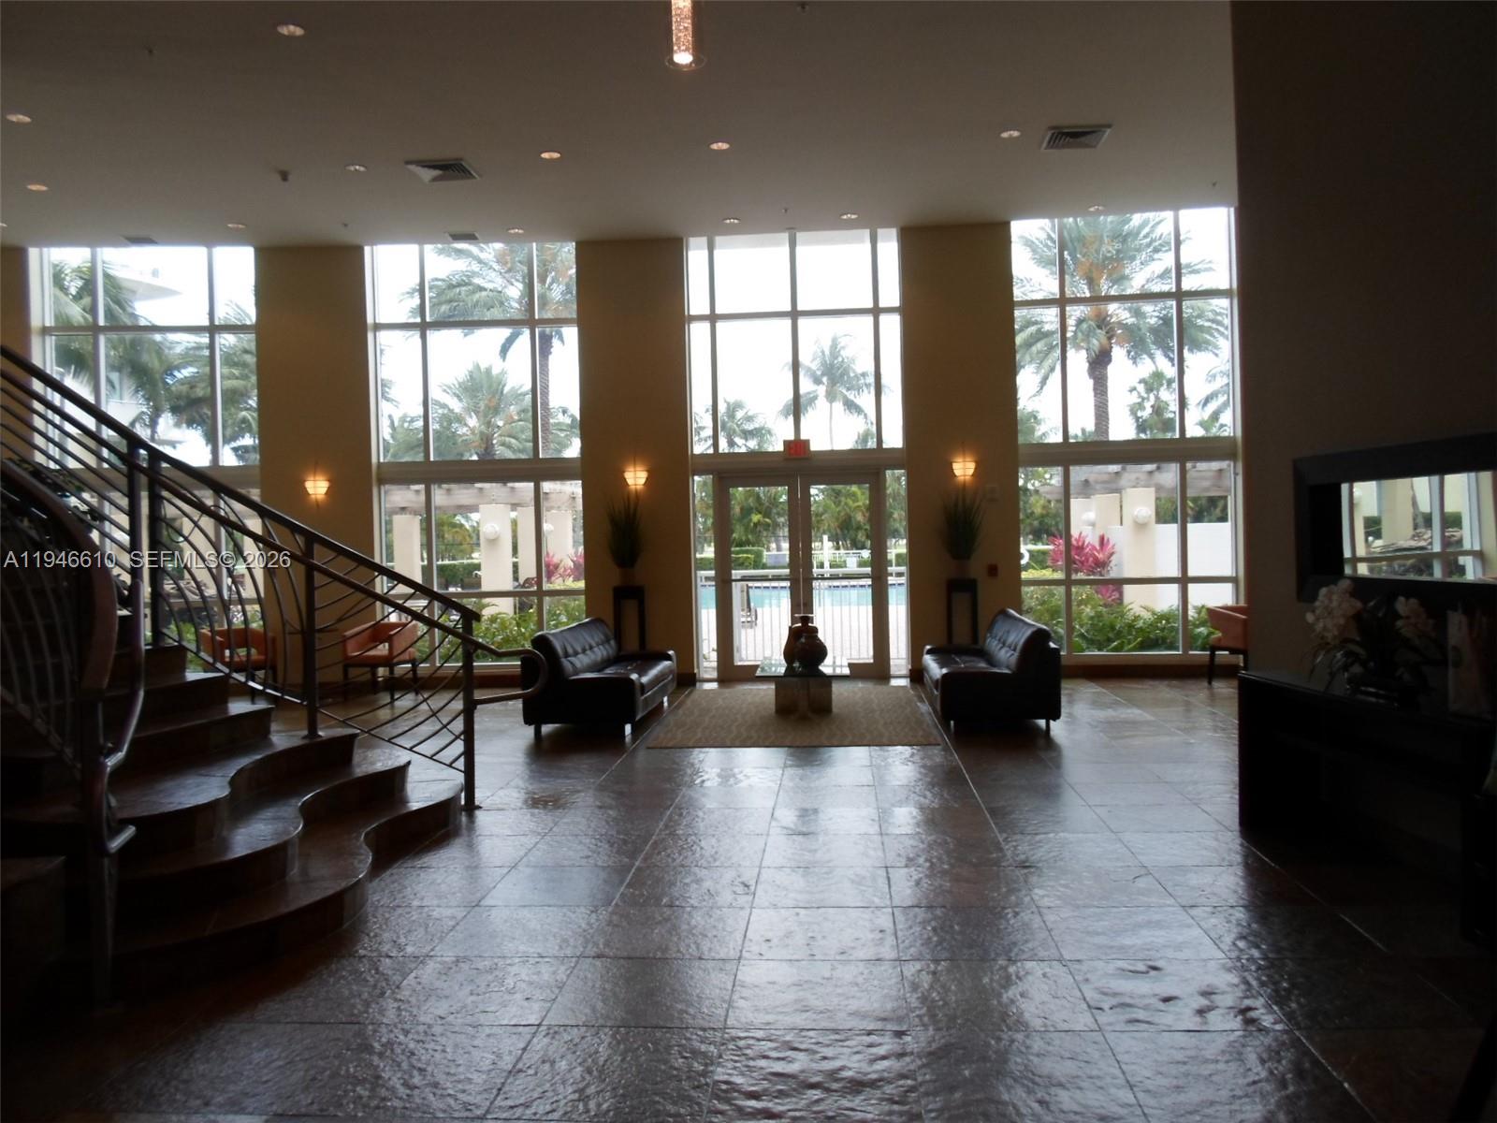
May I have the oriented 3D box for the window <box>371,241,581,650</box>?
[{"bbox_3d":[-3.024,-1.188,12.050,2.283,4.713,0.120,-2,1,-2],"label":"window"}]

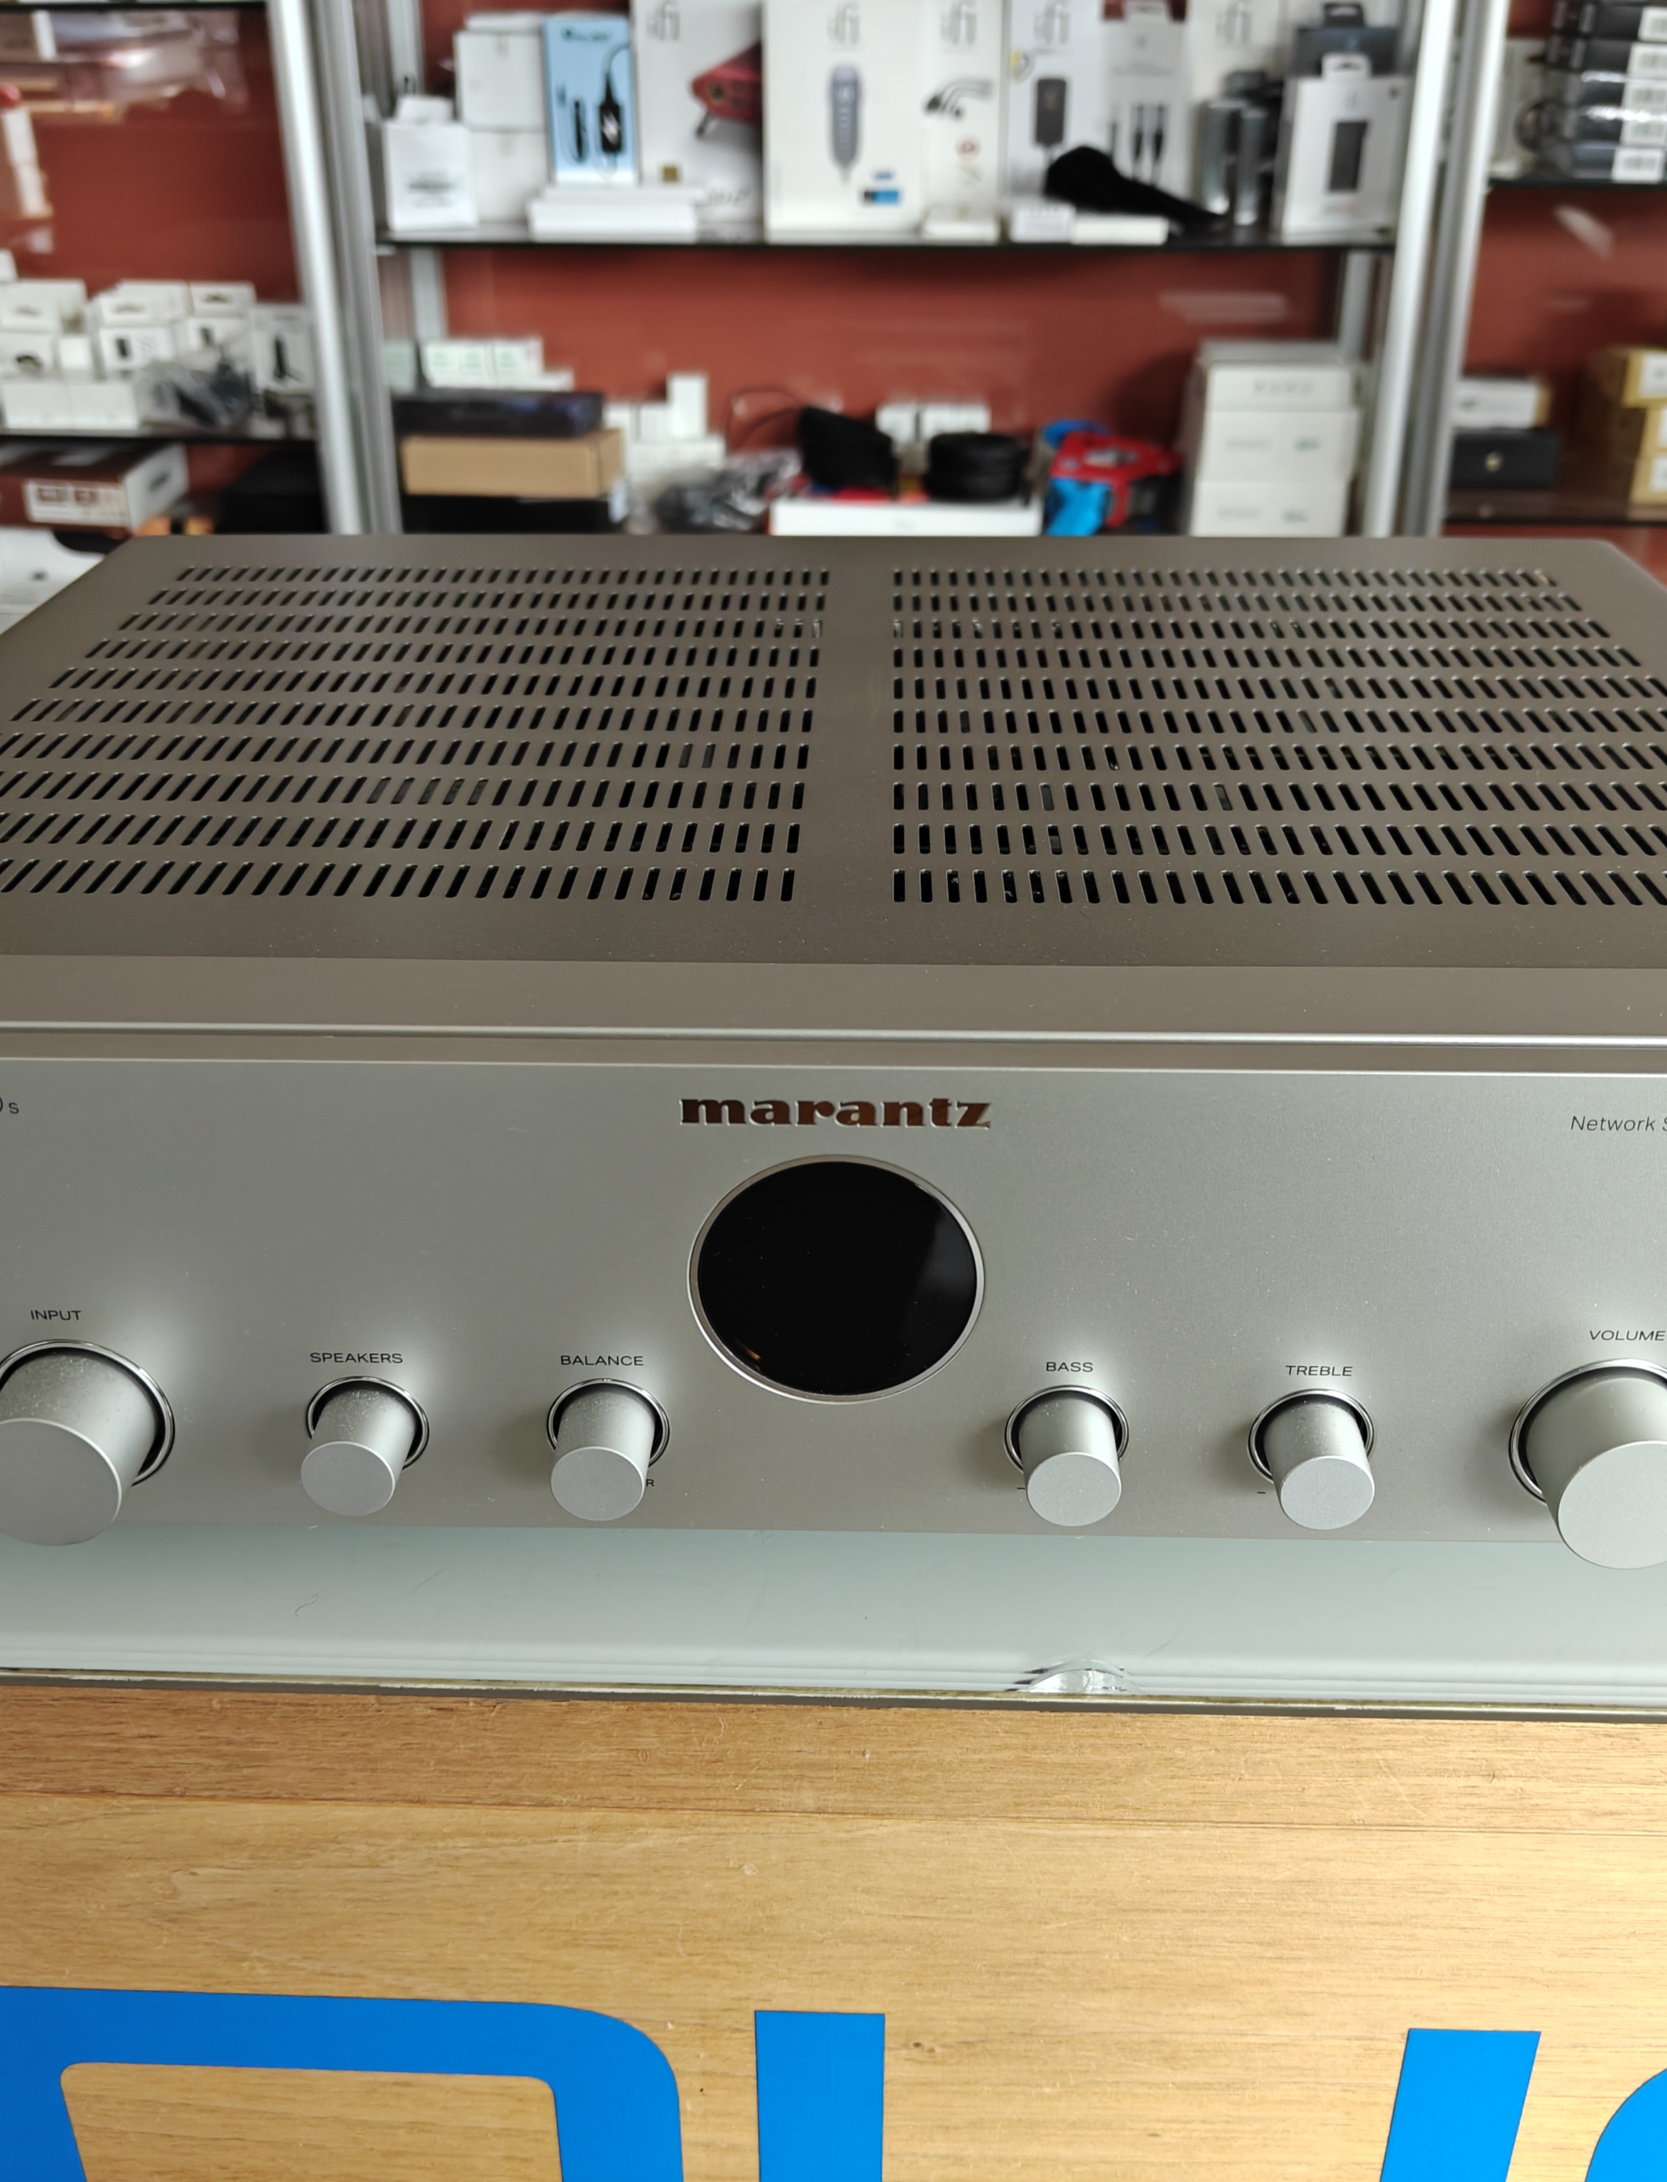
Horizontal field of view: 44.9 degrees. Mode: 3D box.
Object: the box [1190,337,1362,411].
[{"bbox_3d":[0.443,-0.732,2.065,0.143,0.041,0.160,0,28,1],"label":"box"}]

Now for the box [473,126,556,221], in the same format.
[{"bbox_3d":[-0.330,-0.947,2.080,0.094,0.086,0.090,0,28,1],"label":"box"}]

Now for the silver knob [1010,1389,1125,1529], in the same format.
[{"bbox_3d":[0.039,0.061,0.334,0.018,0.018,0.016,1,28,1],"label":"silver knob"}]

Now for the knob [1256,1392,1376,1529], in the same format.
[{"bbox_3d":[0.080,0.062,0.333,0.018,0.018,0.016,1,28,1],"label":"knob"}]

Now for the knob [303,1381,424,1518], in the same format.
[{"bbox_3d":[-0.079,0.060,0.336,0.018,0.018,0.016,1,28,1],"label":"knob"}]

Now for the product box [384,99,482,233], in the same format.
[{"bbox_3d":[-0.379,-0.887,1.932,0.078,0.108,0.050,1,28,1],"label":"product box"}]

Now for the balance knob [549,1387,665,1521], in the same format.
[{"bbox_3d":[-0.038,0.061,0.334,0.017,0.017,0.016,0,28,1],"label":"balance knob"}]

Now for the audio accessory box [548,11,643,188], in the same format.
[{"bbox_3d":[-0.234,-0.969,1.996,0.087,0.162,0.045,0,28,1],"label":"audio accessory box"}]

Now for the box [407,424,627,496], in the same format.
[{"bbox_3d":[-0.331,-0.675,2.125,0.191,0.057,0.190,1,28,3],"label":"box"}]

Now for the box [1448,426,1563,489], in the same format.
[{"bbox_3d":[0.696,-0.682,2.156,0.121,0.054,0.100,0,28,1],"label":"box"}]

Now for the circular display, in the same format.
[{"bbox_3d":[0.001,0.031,0.325,0.046,0.046,0.004,0,28,1],"label":"circular display"}]

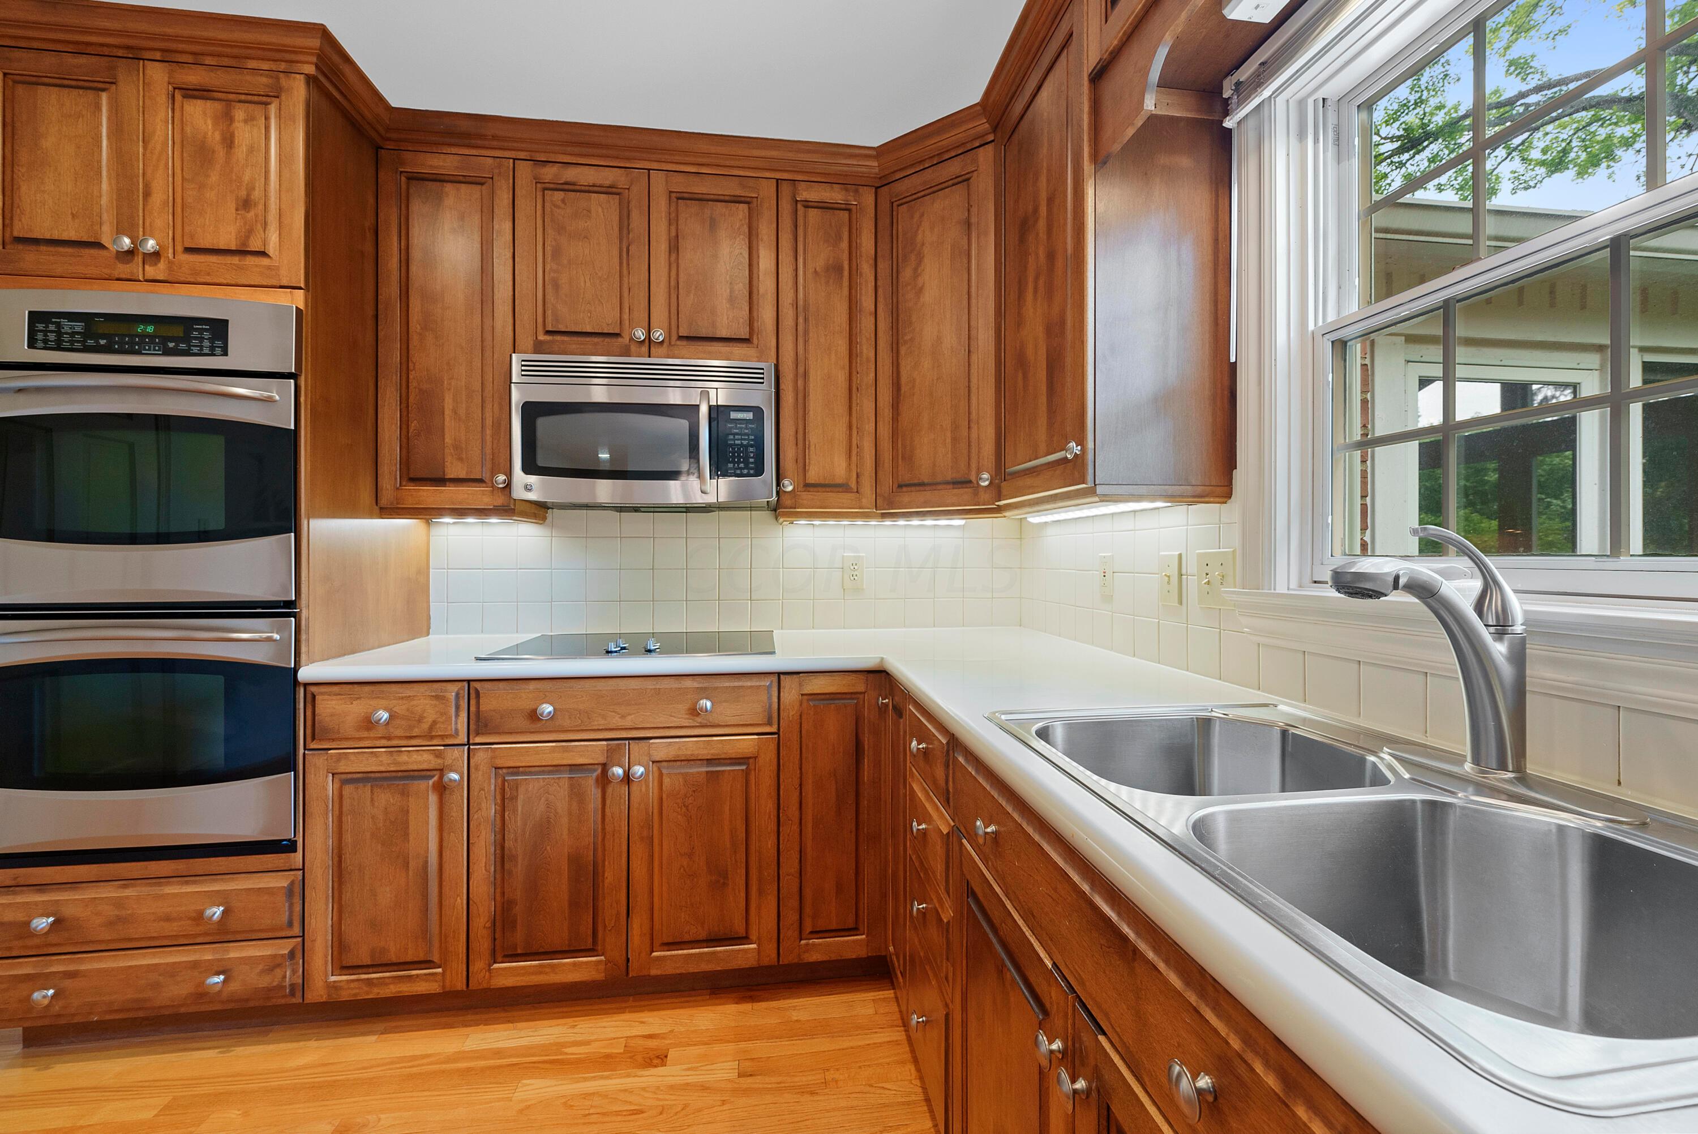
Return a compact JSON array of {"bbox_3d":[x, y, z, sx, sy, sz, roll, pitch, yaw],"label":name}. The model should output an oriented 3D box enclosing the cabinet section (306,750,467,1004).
[{"bbox_3d":[-1.164,0.746,1.909,0.368,0.601,0.602,0,0,-8],"label":"cabinet section"}]

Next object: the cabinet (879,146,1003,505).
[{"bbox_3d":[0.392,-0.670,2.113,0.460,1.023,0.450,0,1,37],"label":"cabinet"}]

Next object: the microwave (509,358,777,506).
[{"bbox_3d":[-0.617,-0.399,2.106,0.756,0.430,0.379,0,1,-8],"label":"microwave"}]

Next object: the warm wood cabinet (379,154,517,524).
[{"bbox_3d":[-1.176,-0.670,2.056,0.365,1.023,0.324,0,1,-8],"label":"warm wood cabinet"}]

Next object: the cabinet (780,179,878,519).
[{"bbox_3d":[-0.087,-0.671,2.203,0.308,1.023,0.324,0,1,-8],"label":"cabinet"}]

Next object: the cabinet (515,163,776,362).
[{"bbox_3d":[-0.617,-0.902,2.129,0.762,0.561,0.324,0,1,-8],"label":"cabinet"}]

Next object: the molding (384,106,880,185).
[{"bbox_3d":[-0.619,-1.227,1.937,1.432,0.080,0.075,0,1,-8],"label":"molding"}]

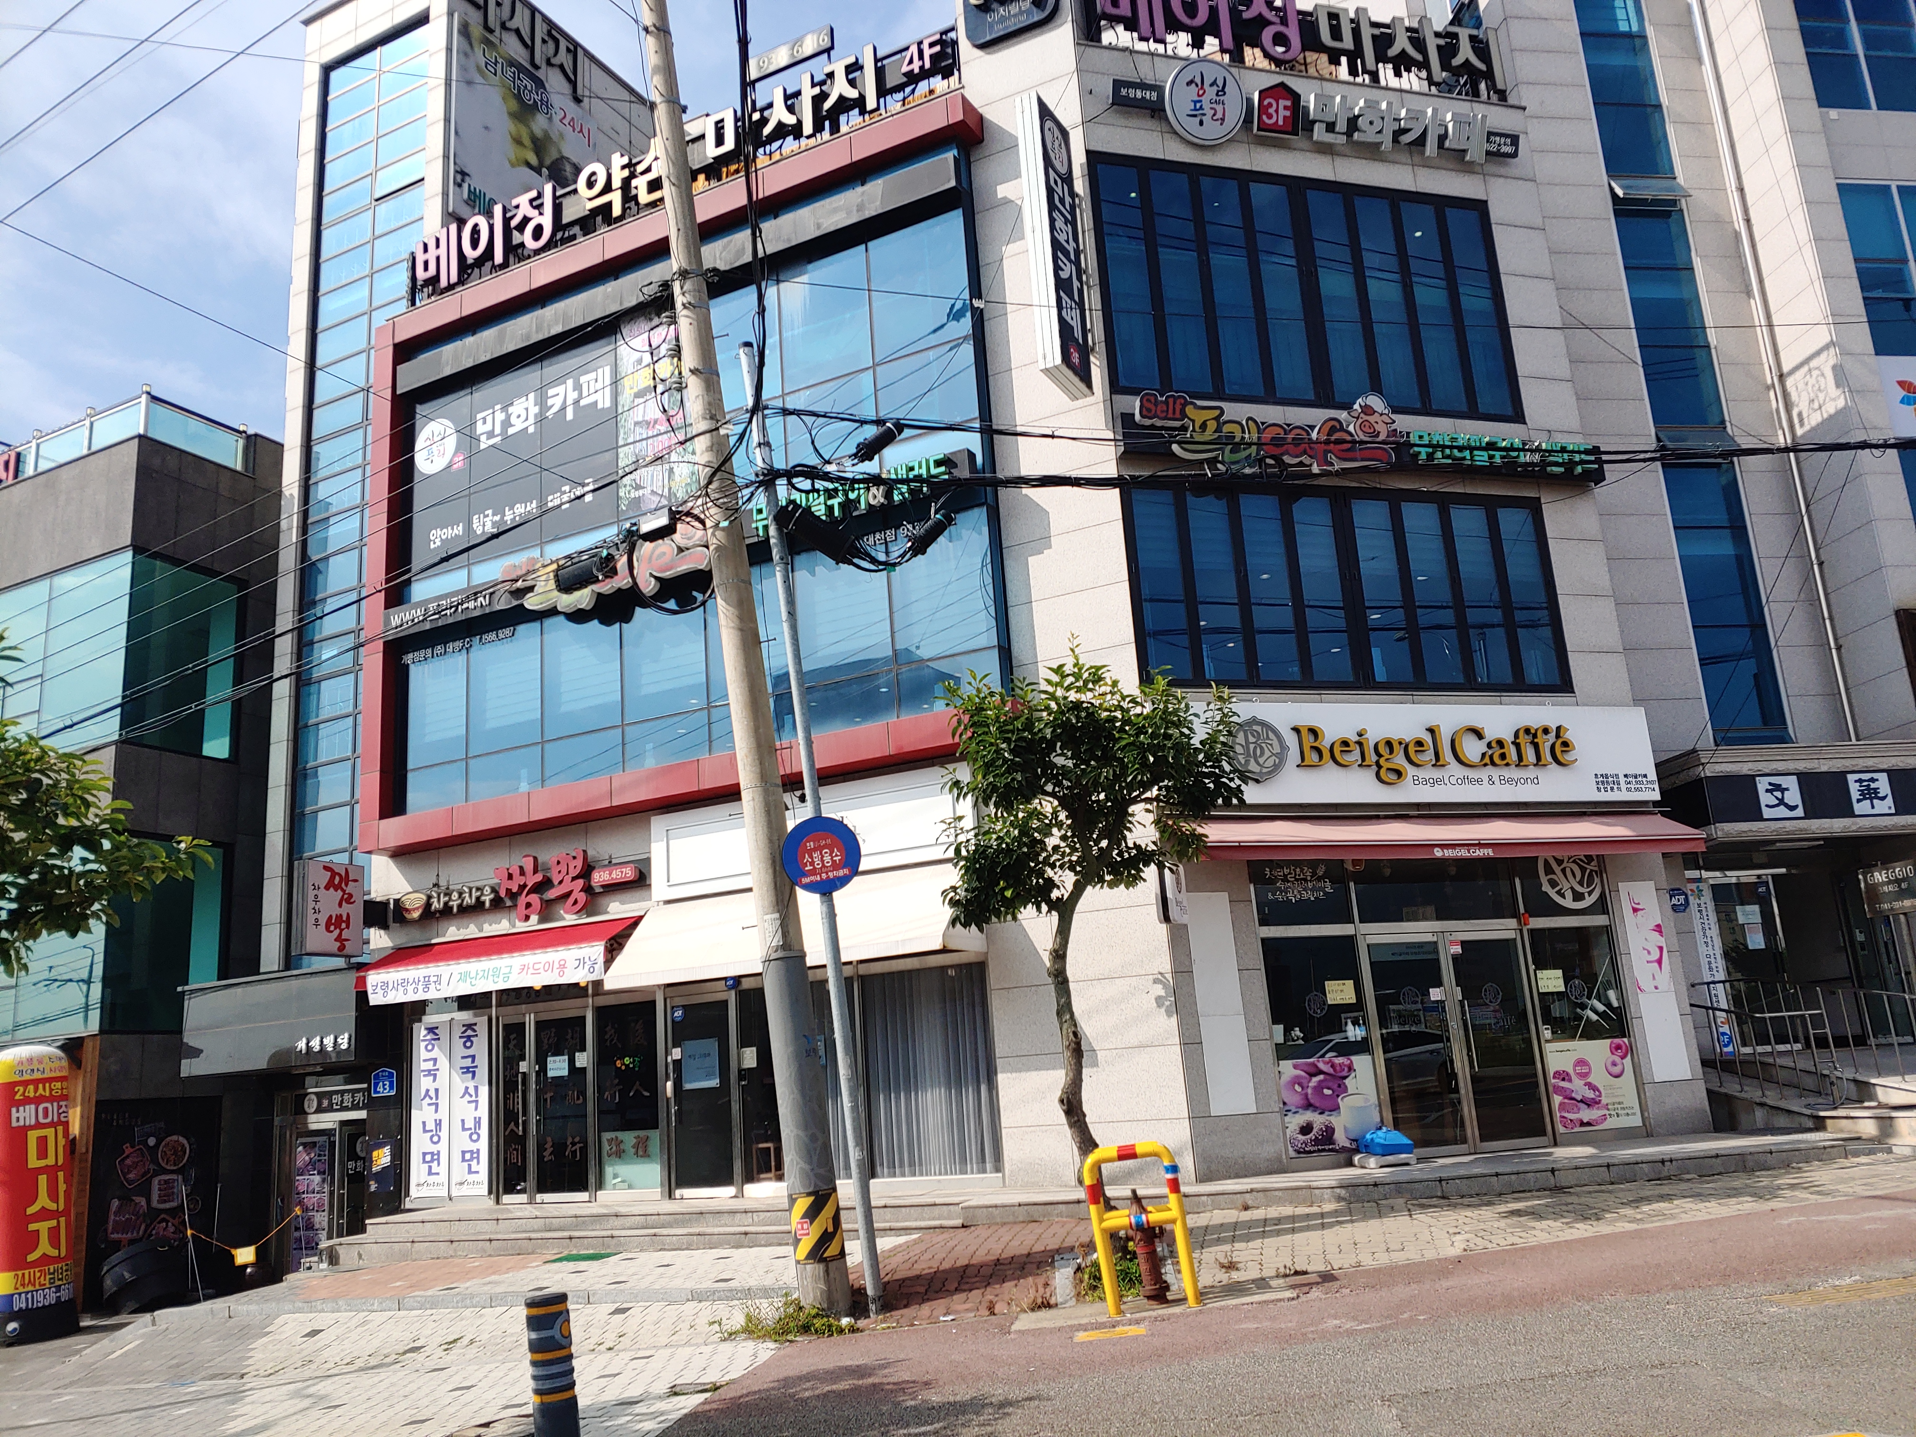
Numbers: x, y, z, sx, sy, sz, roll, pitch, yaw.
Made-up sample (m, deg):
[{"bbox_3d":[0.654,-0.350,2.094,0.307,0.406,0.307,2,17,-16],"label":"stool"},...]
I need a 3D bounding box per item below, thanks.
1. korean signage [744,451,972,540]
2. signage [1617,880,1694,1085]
[{"bbox_3d":[-1.107,-2.241,14.739,2.775,0.579,0.274,-11,-16,25],"label":"korean signage"},{"bbox_3d":[7.250,2.726,14.399,0.460,2.050,0.050,0,-15,-16],"label":"signage"}]

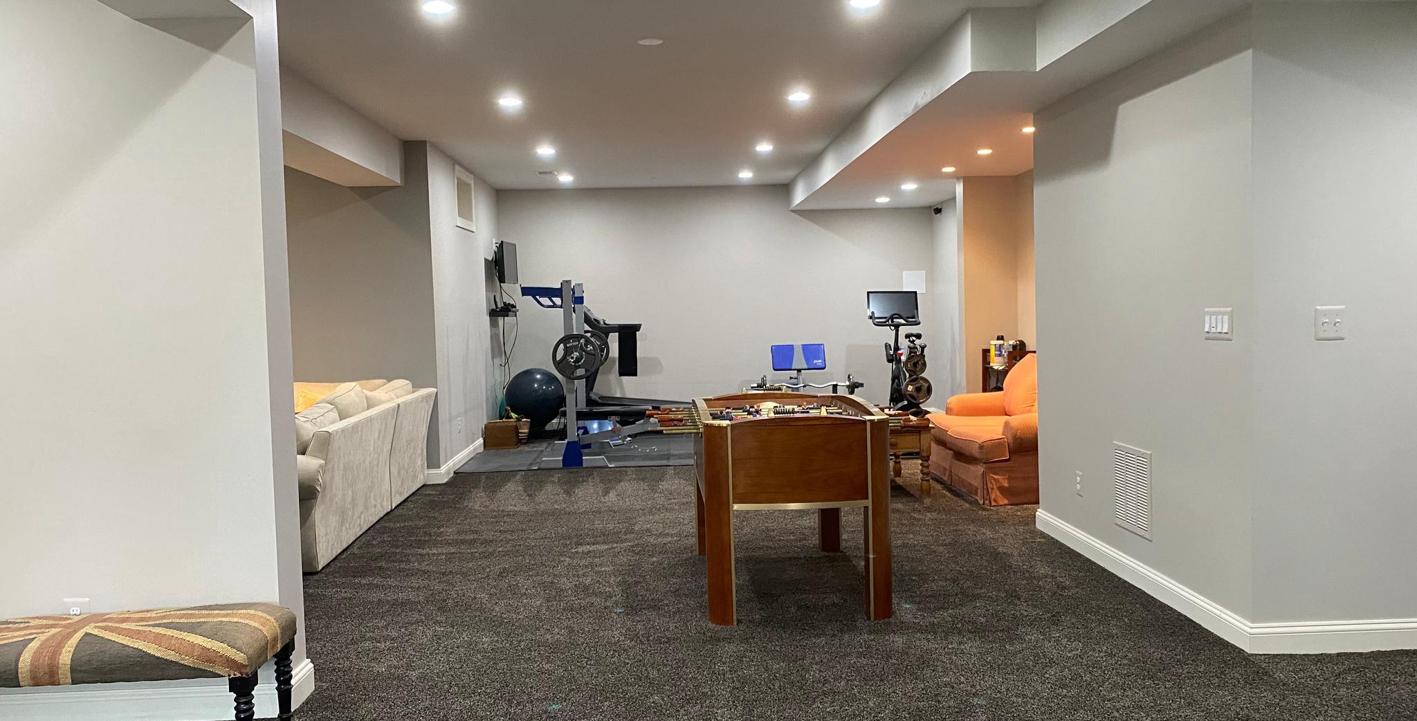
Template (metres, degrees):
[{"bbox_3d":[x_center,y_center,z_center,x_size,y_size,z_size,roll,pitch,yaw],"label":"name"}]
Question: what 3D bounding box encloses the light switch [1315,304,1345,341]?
[{"bbox_3d":[2.339,-0.138,3.997,0.115,0.119,0.014,-2,3,-3],"label":"light switch"}]

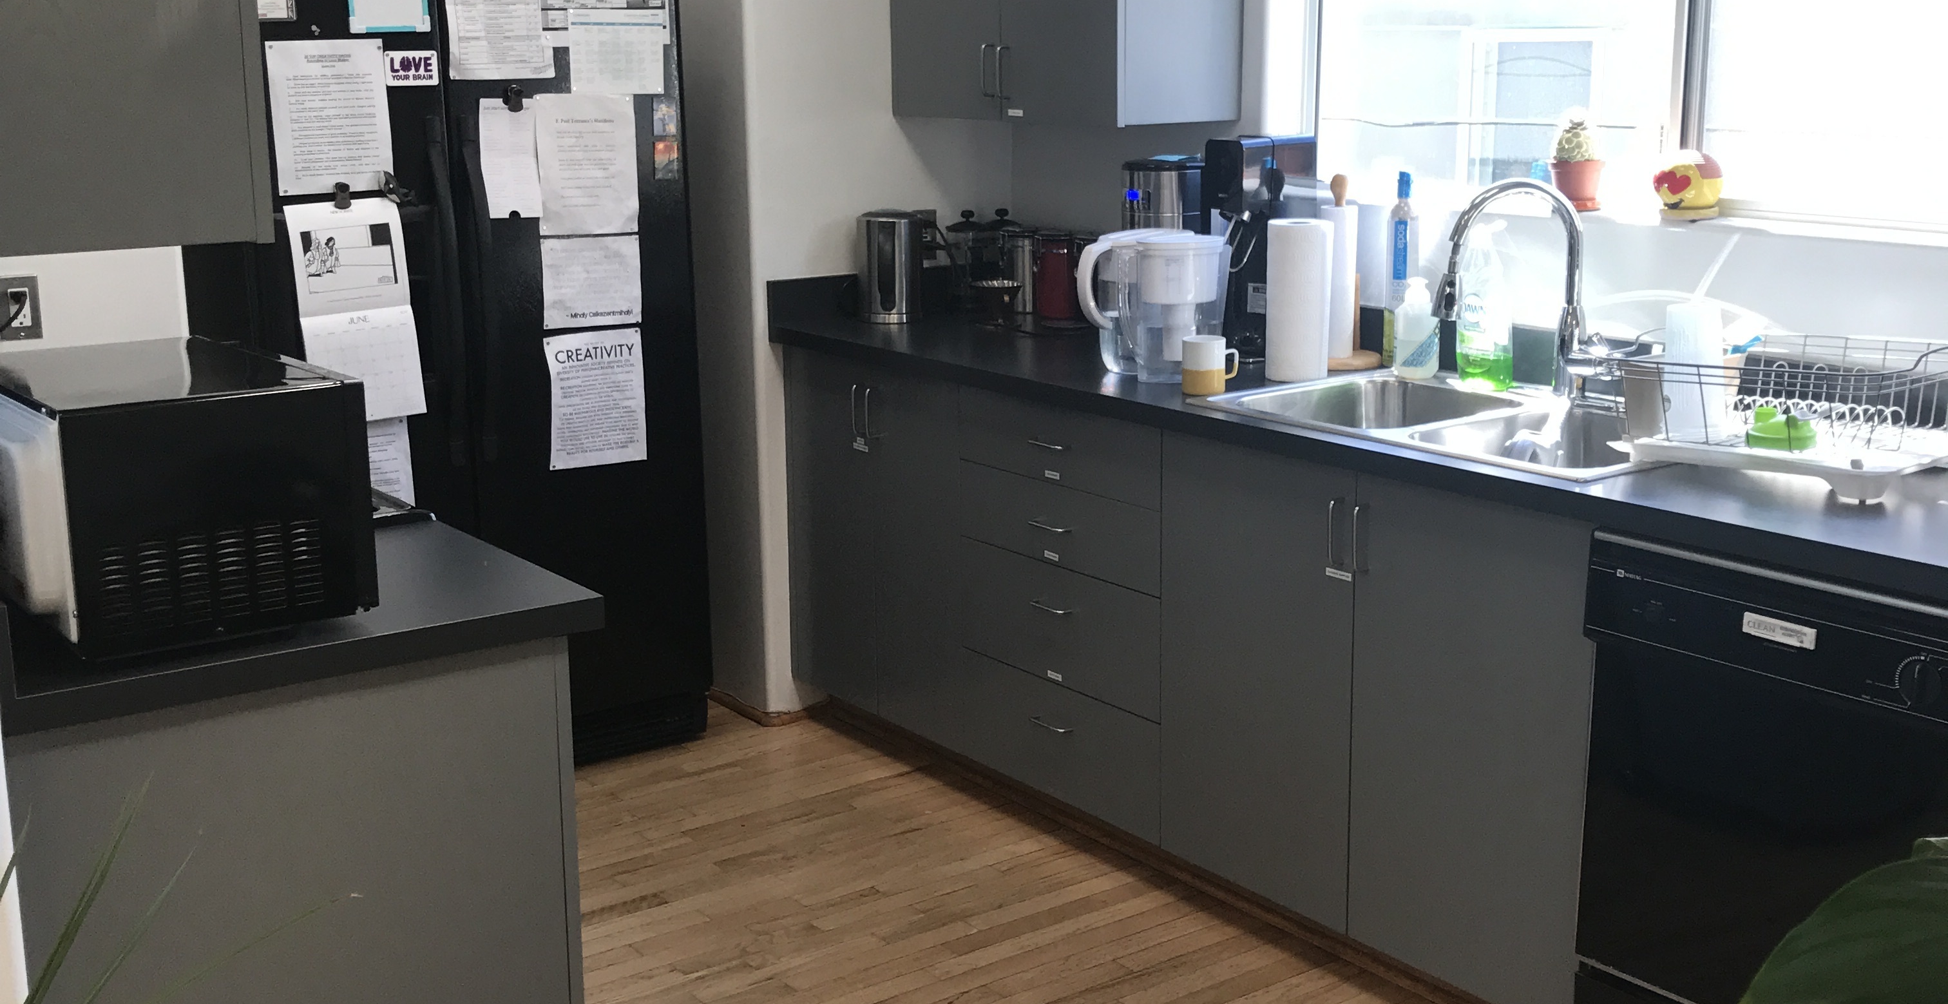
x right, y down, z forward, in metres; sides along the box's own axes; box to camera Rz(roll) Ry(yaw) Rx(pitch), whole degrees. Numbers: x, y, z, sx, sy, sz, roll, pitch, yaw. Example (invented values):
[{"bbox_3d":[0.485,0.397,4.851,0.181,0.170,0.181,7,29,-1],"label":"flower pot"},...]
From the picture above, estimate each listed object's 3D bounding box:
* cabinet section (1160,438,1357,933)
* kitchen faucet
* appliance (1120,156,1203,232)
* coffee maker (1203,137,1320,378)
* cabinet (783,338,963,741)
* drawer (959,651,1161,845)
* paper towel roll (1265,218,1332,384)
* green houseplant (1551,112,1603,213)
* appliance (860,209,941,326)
[{"bbox_3d":[0.700,0.255,3.704,0.590,0.772,0.465,-9,15,-35],"label":"cabinet section"},{"bbox_3d":[0.899,-0.337,3.389,0.280,0.370,0.110,-5,13,-21],"label":"kitchen faucet"},{"bbox_3d":[0.433,-0.486,4.148,0.225,0.360,0.185,-9,15,-34],"label":"appliance"},{"bbox_3d":[0.551,-0.479,3.997,0.210,0.410,0.118,-9,15,-34],"label":"coffee maker"},{"bbox_3d":[0.037,0.041,4.583,0.626,0.778,0.671,-9,15,-34],"label":"cabinet"},{"bbox_3d":[0.337,0.428,4.128,0.480,0.232,0.615,-9,15,-34],"label":"drawer"},{"bbox_3d":[0.583,-0.362,3.772,0.113,0.280,0.113,0,13,0],"label":"paper towel roll"},{"bbox_3d":[1.073,-0.605,3.737,0.088,0.172,0.088,-9,15,-34],"label":"green houseplant"},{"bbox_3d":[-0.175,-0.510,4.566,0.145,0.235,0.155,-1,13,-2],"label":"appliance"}]

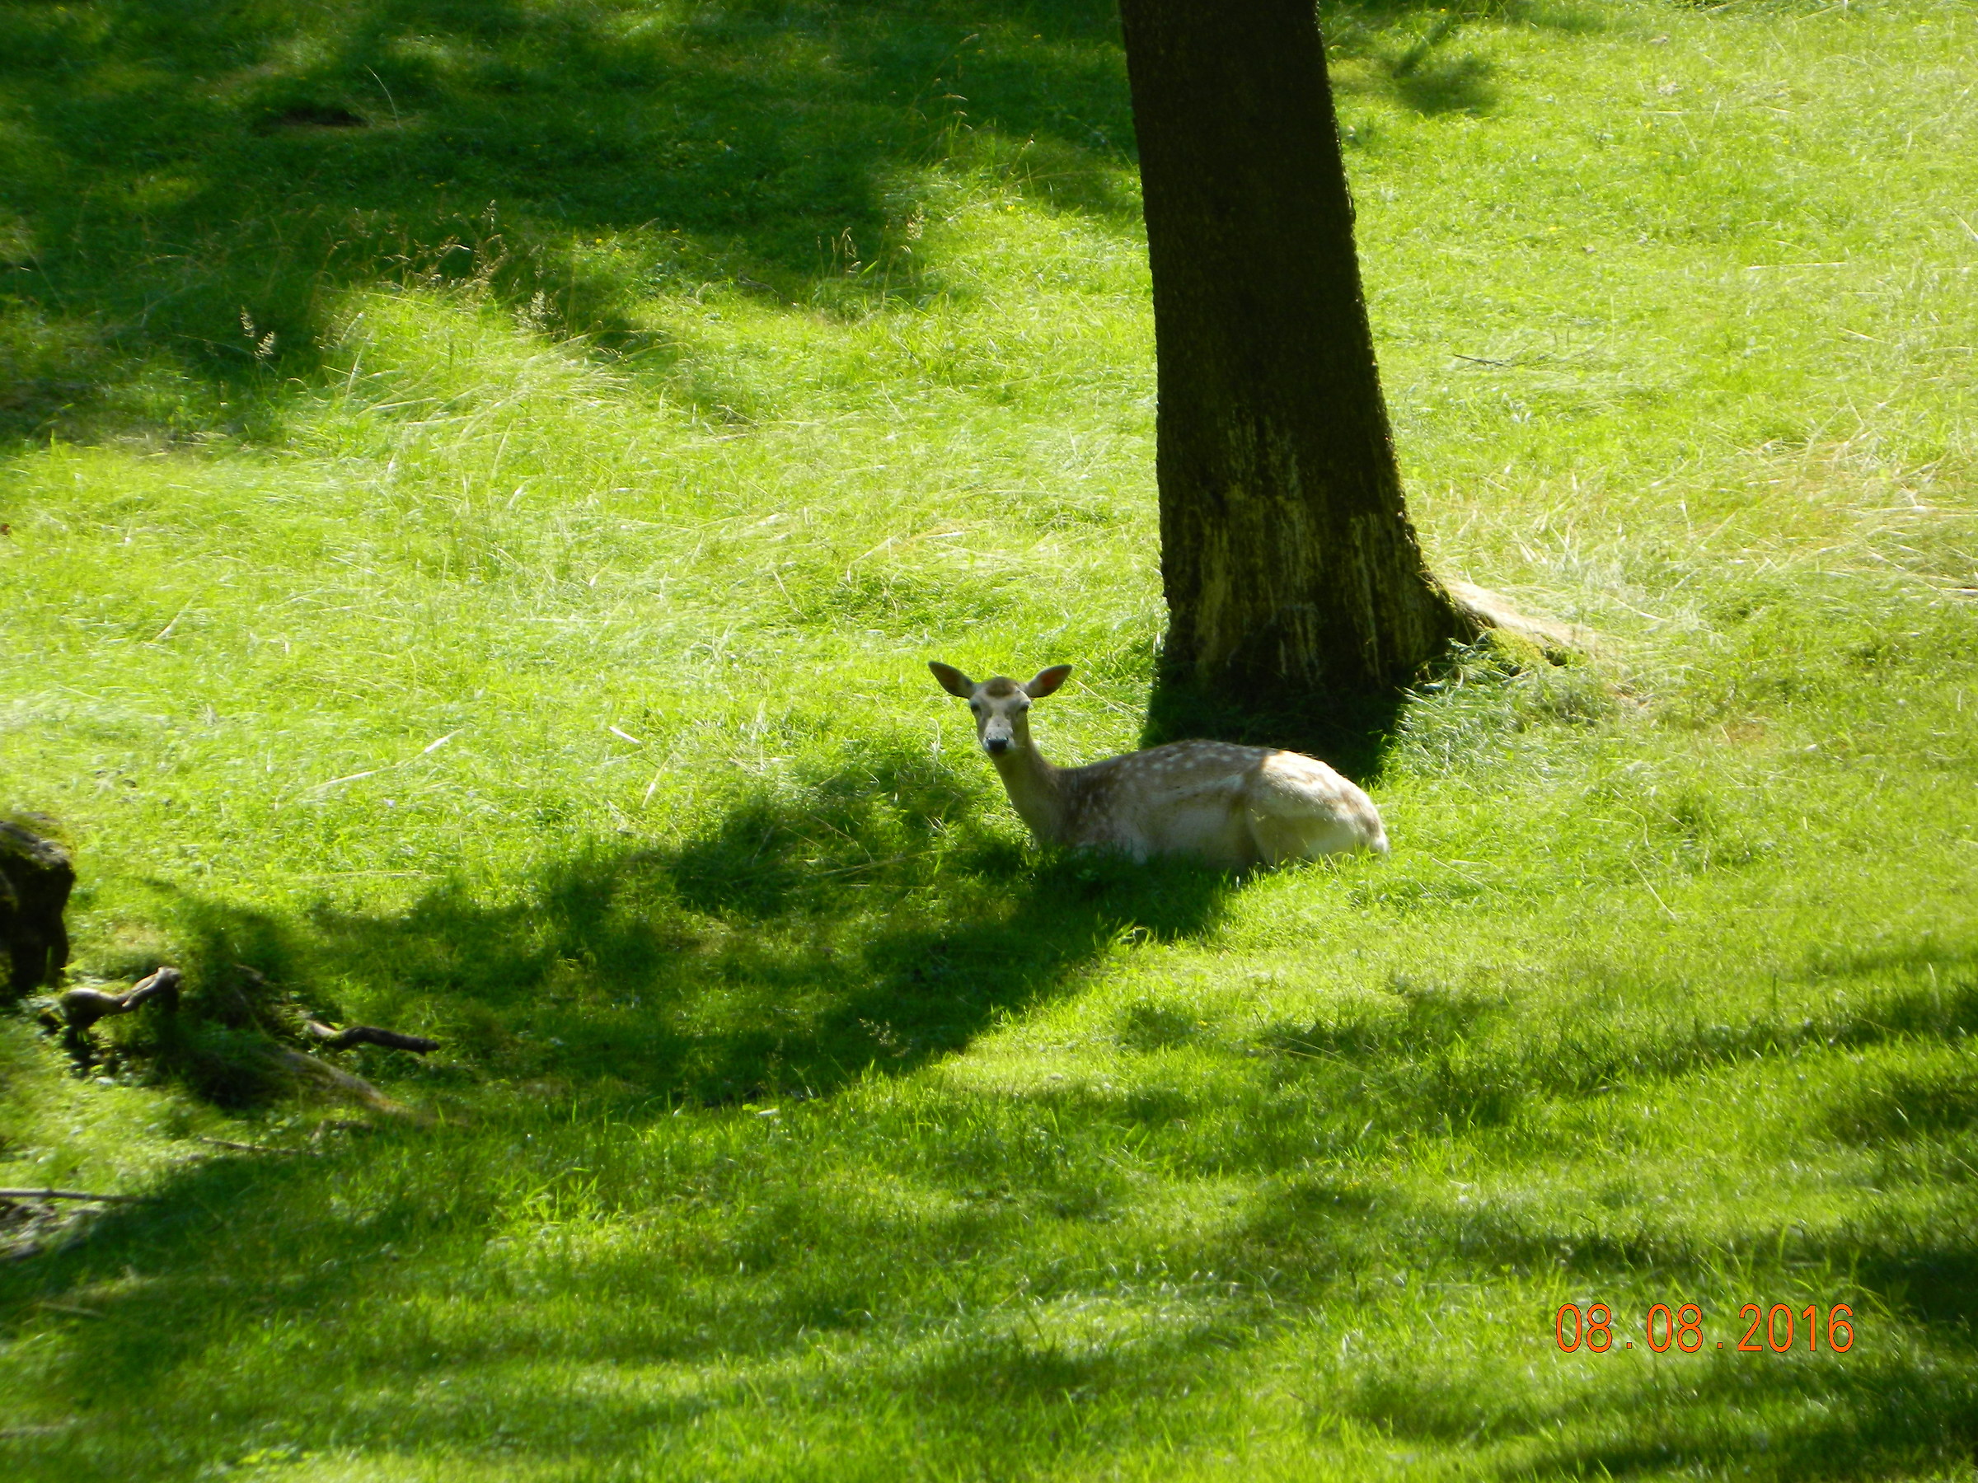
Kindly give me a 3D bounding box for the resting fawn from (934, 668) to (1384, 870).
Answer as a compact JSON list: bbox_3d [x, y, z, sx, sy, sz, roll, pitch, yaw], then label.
[{"bbox_3d":[0.393,0.052,44.000,1.060,0.510,0.420,-3,11,-5],"label":"resting fawn"}]

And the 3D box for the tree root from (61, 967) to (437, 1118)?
[{"bbox_3d":[-1.659,0.675,42.400,0.840,0.240,0.450,-2,11,0],"label":"tree root"}]

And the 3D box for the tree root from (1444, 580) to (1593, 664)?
[{"bbox_3d":[1.269,-0.287,45.500,0.380,0.190,0.250,-2,11,0],"label":"tree root"}]

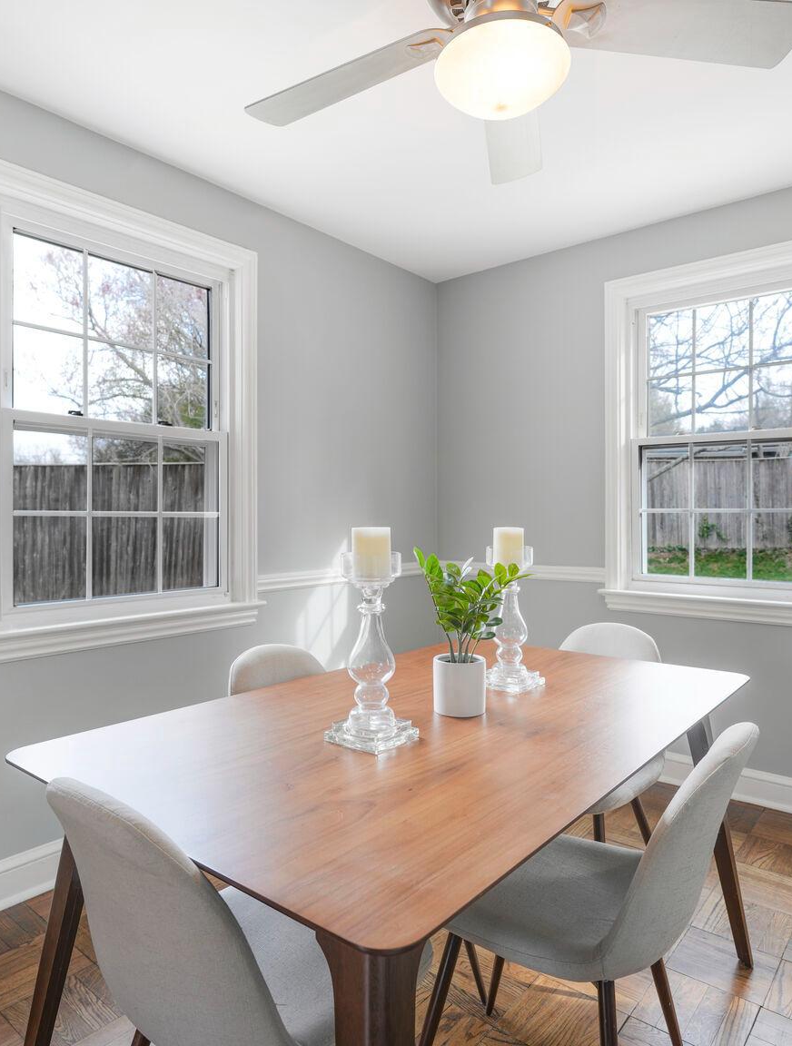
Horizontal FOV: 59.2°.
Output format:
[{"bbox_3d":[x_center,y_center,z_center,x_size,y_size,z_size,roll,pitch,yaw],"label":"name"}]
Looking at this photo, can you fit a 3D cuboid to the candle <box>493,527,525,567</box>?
[{"bbox_3d":[0.277,0.063,1.703,0.074,0.098,0.074,0,0,0],"label":"candle"}]

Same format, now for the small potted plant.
[{"bbox_3d":[0.164,0.227,1.496,0.250,0.350,0.215,0,0,0],"label":"small potted plant"}]

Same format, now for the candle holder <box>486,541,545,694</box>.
[{"bbox_3d":[0.277,0.228,1.703,0.125,0.348,0.125,0,0,40],"label":"candle holder"}]

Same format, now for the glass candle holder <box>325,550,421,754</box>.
[{"bbox_3d":[-0.043,0.229,1.291,0.125,0.348,0.125,0,0,40],"label":"glass candle holder"}]

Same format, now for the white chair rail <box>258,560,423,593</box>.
[{"bbox_3d":[-0.187,0.241,3.283,0.028,0.070,1.160,0,0,40],"label":"white chair rail"}]

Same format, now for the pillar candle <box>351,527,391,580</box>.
[{"bbox_3d":[-0.043,0.060,1.291,0.074,0.098,0.074,0,0,0],"label":"pillar candle"}]

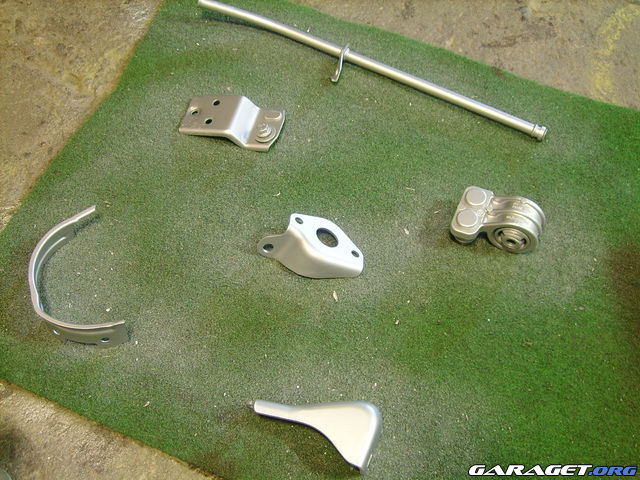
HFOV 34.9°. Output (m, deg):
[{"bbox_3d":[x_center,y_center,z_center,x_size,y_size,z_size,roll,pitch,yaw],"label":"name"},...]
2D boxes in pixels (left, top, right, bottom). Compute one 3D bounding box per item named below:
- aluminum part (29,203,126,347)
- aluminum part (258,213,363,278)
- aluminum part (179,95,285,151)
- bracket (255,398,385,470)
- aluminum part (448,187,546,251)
[{"bbox_3d":[-0.255,0.044,1.057,0.086,0.036,0.150,-15,56,-9],"label":"aluminum part"},{"bbox_3d":[-0.008,0.007,1.078,0.104,0.028,0.060,24,59,18],"label":"aluminum part"},{"bbox_3d":[-0.102,-0.133,1.181,0.120,0.026,0.060,4,55,5],"label":"aluminum part"},{"bbox_3d":[-0.001,0.186,0.956,0.122,0.022,0.070,0,55,2],"label":"bracket"},{"bbox_3d":[0.186,-0.018,1.077,0.088,0.047,0.054,20,58,15],"label":"aluminum part"}]

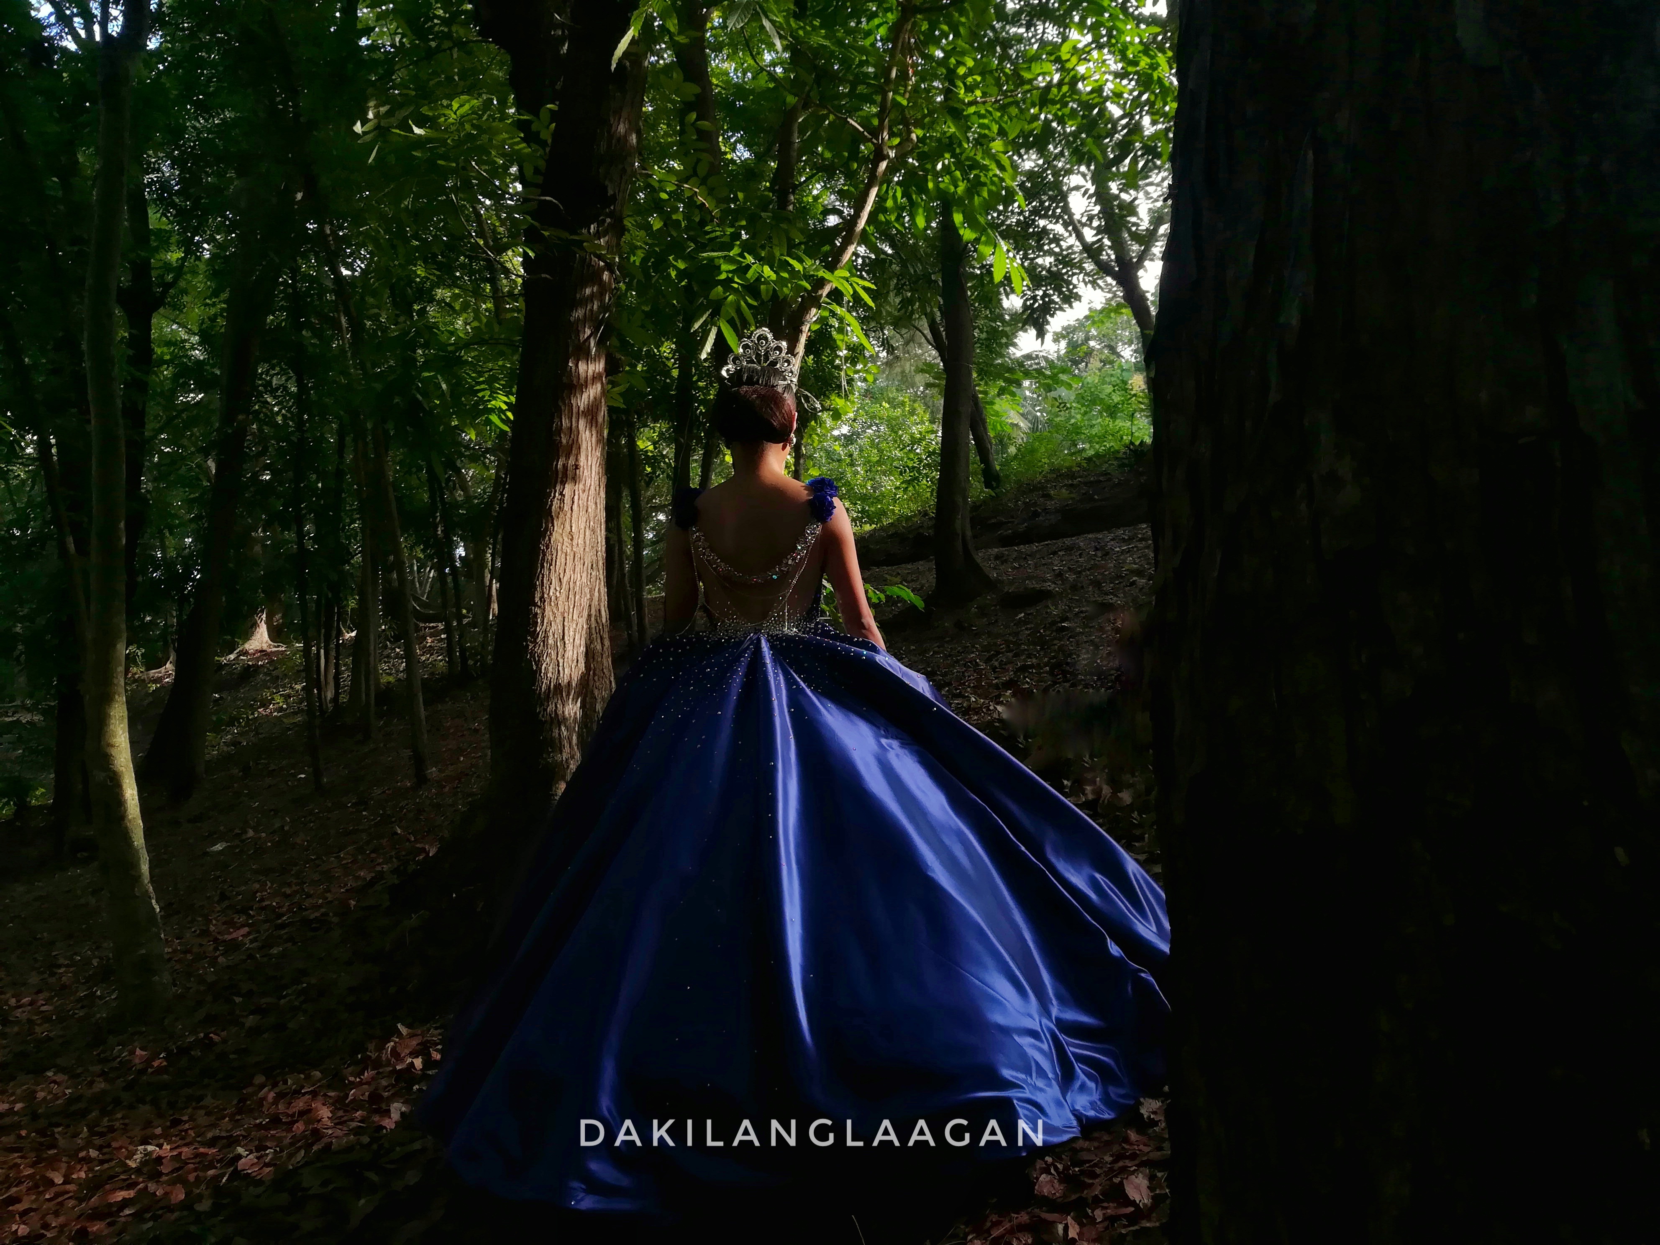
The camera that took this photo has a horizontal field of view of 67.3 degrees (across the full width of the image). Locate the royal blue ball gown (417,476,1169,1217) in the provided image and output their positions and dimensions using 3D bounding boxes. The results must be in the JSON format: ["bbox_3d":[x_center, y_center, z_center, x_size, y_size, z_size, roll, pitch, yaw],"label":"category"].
[{"bbox_3d":[-0.030,0.350,2.740,1.600,1.360,1.250,0,3,0],"label":"royal blue ball gown"}]

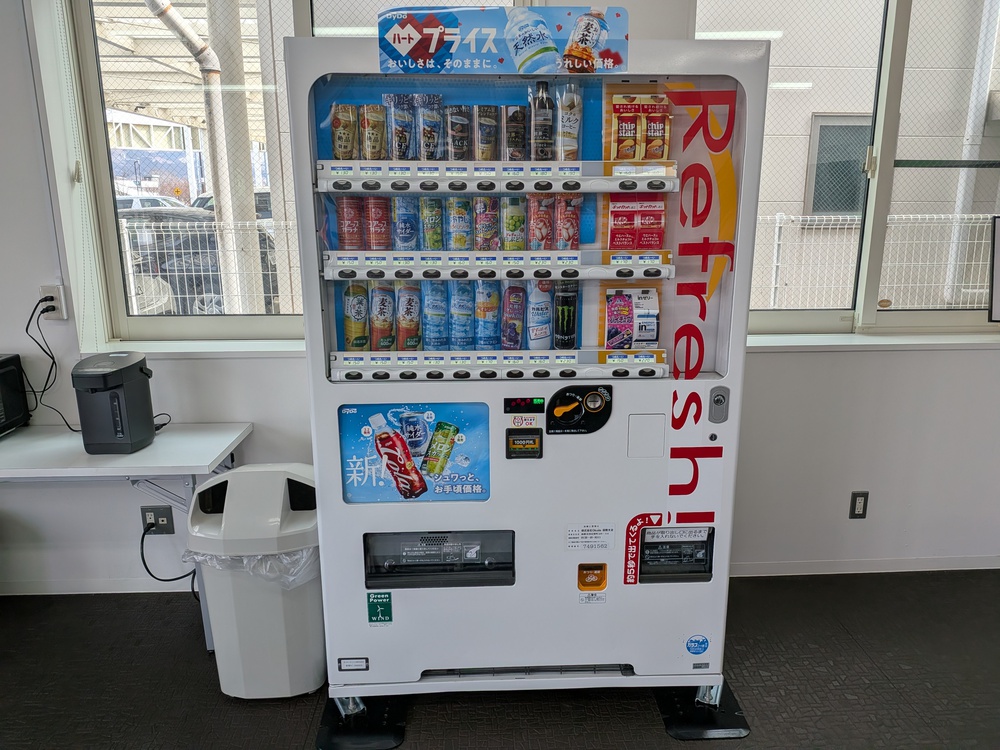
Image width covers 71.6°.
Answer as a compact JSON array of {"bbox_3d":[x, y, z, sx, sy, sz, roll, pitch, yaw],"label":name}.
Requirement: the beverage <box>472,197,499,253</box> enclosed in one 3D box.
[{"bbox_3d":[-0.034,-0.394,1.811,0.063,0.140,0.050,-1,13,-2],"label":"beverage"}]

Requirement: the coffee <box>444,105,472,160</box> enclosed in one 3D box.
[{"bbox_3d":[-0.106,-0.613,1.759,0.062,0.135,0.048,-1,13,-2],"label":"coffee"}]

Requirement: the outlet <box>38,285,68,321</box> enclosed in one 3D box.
[{"bbox_3d":[-1.566,-0.255,2.442,0.073,0.119,0.024,-1,13,-2],"label":"outlet"}]

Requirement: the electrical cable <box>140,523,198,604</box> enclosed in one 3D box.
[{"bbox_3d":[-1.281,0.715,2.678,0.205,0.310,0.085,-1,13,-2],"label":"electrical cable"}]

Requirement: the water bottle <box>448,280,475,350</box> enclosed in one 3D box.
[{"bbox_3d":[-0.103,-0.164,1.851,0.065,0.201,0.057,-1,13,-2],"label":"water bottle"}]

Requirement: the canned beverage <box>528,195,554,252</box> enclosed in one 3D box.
[{"bbox_3d":[0.104,-0.393,1.789,0.068,0.145,0.062,-1,13,-2],"label":"canned beverage"}]

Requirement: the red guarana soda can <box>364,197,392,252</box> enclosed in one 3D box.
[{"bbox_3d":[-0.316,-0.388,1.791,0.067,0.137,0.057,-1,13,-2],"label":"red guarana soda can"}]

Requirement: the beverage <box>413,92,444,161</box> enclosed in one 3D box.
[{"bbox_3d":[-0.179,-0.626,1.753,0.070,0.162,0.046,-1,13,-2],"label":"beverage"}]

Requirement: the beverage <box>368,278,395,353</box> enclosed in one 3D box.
[{"bbox_3d":[-0.318,-0.167,1.876,0.068,0.204,0.060,-1,13,-2],"label":"beverage"}]

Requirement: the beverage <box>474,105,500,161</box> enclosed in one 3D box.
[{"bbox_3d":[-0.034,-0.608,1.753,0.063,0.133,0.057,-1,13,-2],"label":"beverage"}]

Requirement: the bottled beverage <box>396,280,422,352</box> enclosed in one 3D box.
[{"bbox_3d":[-0.248,-0.167,1.878,0.068,0.204,0.060,-1,13,-2],"label":"bottled beverage"}]

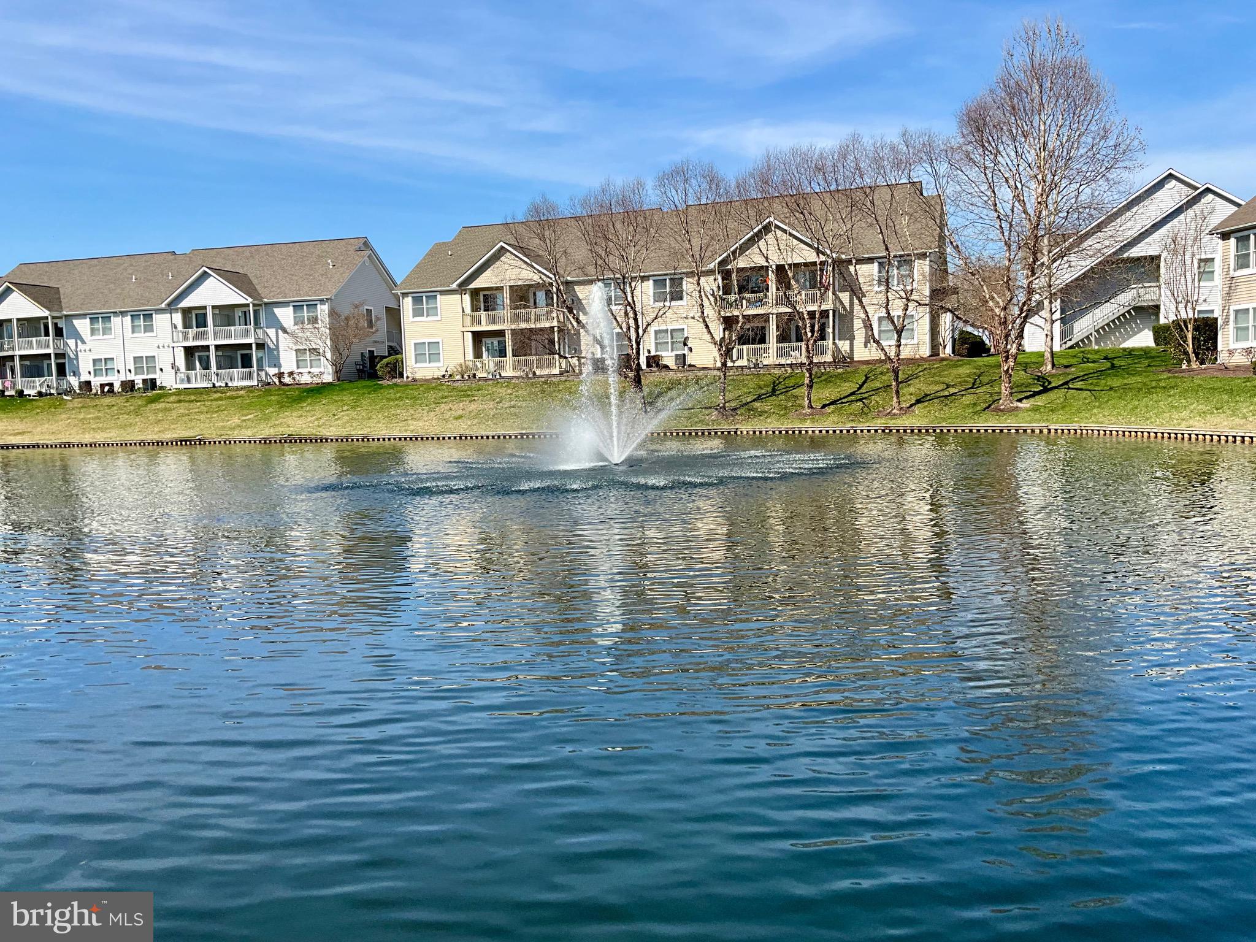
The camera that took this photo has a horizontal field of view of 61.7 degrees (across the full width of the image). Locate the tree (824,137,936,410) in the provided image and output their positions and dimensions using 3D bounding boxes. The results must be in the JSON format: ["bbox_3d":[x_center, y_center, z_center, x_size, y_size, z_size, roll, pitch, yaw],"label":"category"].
[{"bbox_3d":[11.157,-8.704,46.552,4.990,12.280,4.990,-2,4,0],"label":"tree"}]

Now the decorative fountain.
[{"bbox_3d":[-0.014,-2.757,30.009,3.860,5.180,3.860,-2,4,0],"label":"decorative fountain"}]

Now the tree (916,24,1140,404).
[{"bbox_3d":[17.337,-11.086,45.288,9.630,16.570,9.630,-2,4,0],"label":"tree"}]

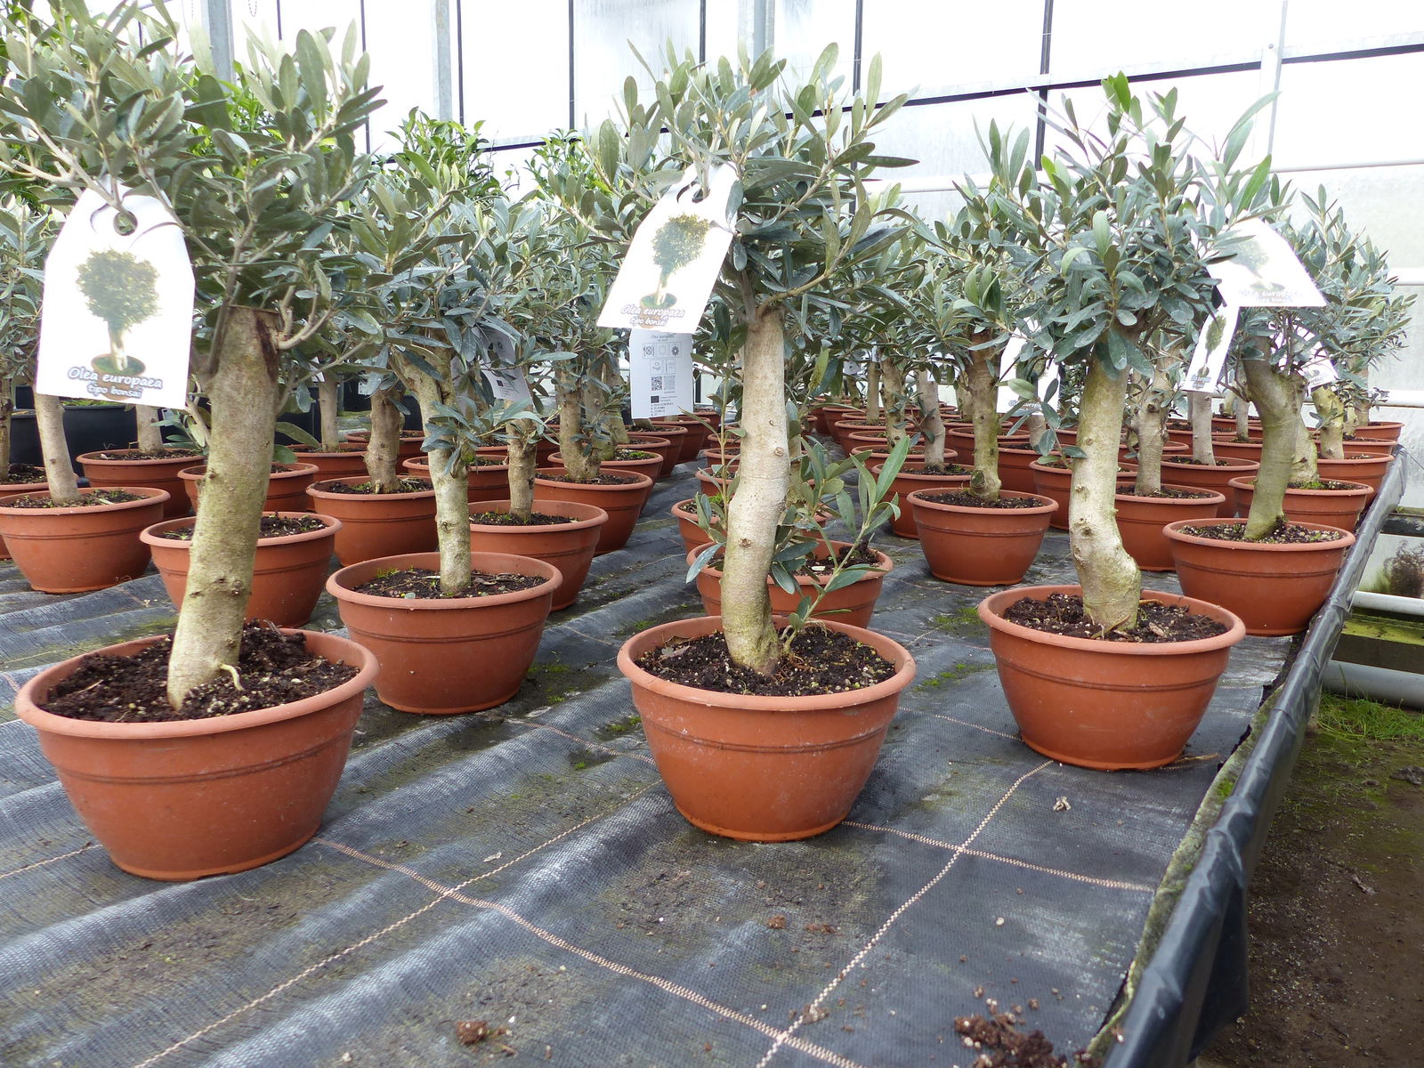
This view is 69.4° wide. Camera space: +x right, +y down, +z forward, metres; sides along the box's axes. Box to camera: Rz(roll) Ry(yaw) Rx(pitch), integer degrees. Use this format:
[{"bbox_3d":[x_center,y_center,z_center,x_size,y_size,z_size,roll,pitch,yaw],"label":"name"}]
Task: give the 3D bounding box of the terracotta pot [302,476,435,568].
[{"bbox_3d":[-0.612,-0.023,1.907,0.256,0.136,0.256,1,10,0],"label":"terracotta pot"}]

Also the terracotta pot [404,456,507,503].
[{"bbox_3d":[-0.497,-0.085,2.075,0.238,0.125,0.238,1,11,0],"label":"terracotta pot"}]

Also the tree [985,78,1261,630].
[{"bbox_3d":[0.404,-0.166,1.013,0.252,0.530,0.237,5,11,21],"label":"tree"}]

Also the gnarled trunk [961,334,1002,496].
[{"bbox_3d":[0.502,-0.221,1.917,0.077,0.309,0.072,1,10,0],"label":"gnarled trunk"}]

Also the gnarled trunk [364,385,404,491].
[{"bbox_3d":[-0.555,-0.162,1.742,0.068,0.179,0.059,-2,11,-17],"label":"gnarled trunk"}]

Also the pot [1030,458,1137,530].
[{"bbox_3d":[0.869,-0.089,2.395,0.256,0.136,0.256,1,10,0],"label":"pot"}]

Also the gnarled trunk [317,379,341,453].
[{"bbox_3d":[-0.902,-0.287,2.418,0.054,0.181,0.046,-3,11,-20],"label":"gnarled trunk"}]

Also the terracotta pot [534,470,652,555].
[{"bbox_3d":[-0.256,-0.045,2.095,0.272,0.148,0.272,1,10,0],"label":"terracotta pot"}]

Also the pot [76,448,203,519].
[{"bbox_3d":[-1.375,-0.121,2.495,0.272,0.148,0.272,1,10,0],"label":"pot"}]

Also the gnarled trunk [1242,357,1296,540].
[{"bbox_3d":[0.761,-0.117,1.406,0.063,0.251,0.056,7,12,28],"label":"gnarled trunk"}]

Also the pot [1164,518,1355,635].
[{"bbox_3d":[0.864,0.067,1.645,0.272,0.148,0.272,1,10,0],"label":"pot"}]

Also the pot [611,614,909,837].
[{"bbox_3d":[0.049,0.179,0.959,0.272,0.148,0.272,1,10,0],"label":"pot"}]

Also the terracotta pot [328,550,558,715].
[{"bbox_3d":[-0.317,0.118,1.244,0.272,0.148,0.272,1,10,0],"label":"terracotta pot"}]

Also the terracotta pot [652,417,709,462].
[{"bbox_3d":[-0.123,-0.290,3.177,0.238,0.125,0.238,1,11,0],"label":"terracotta pot"}]

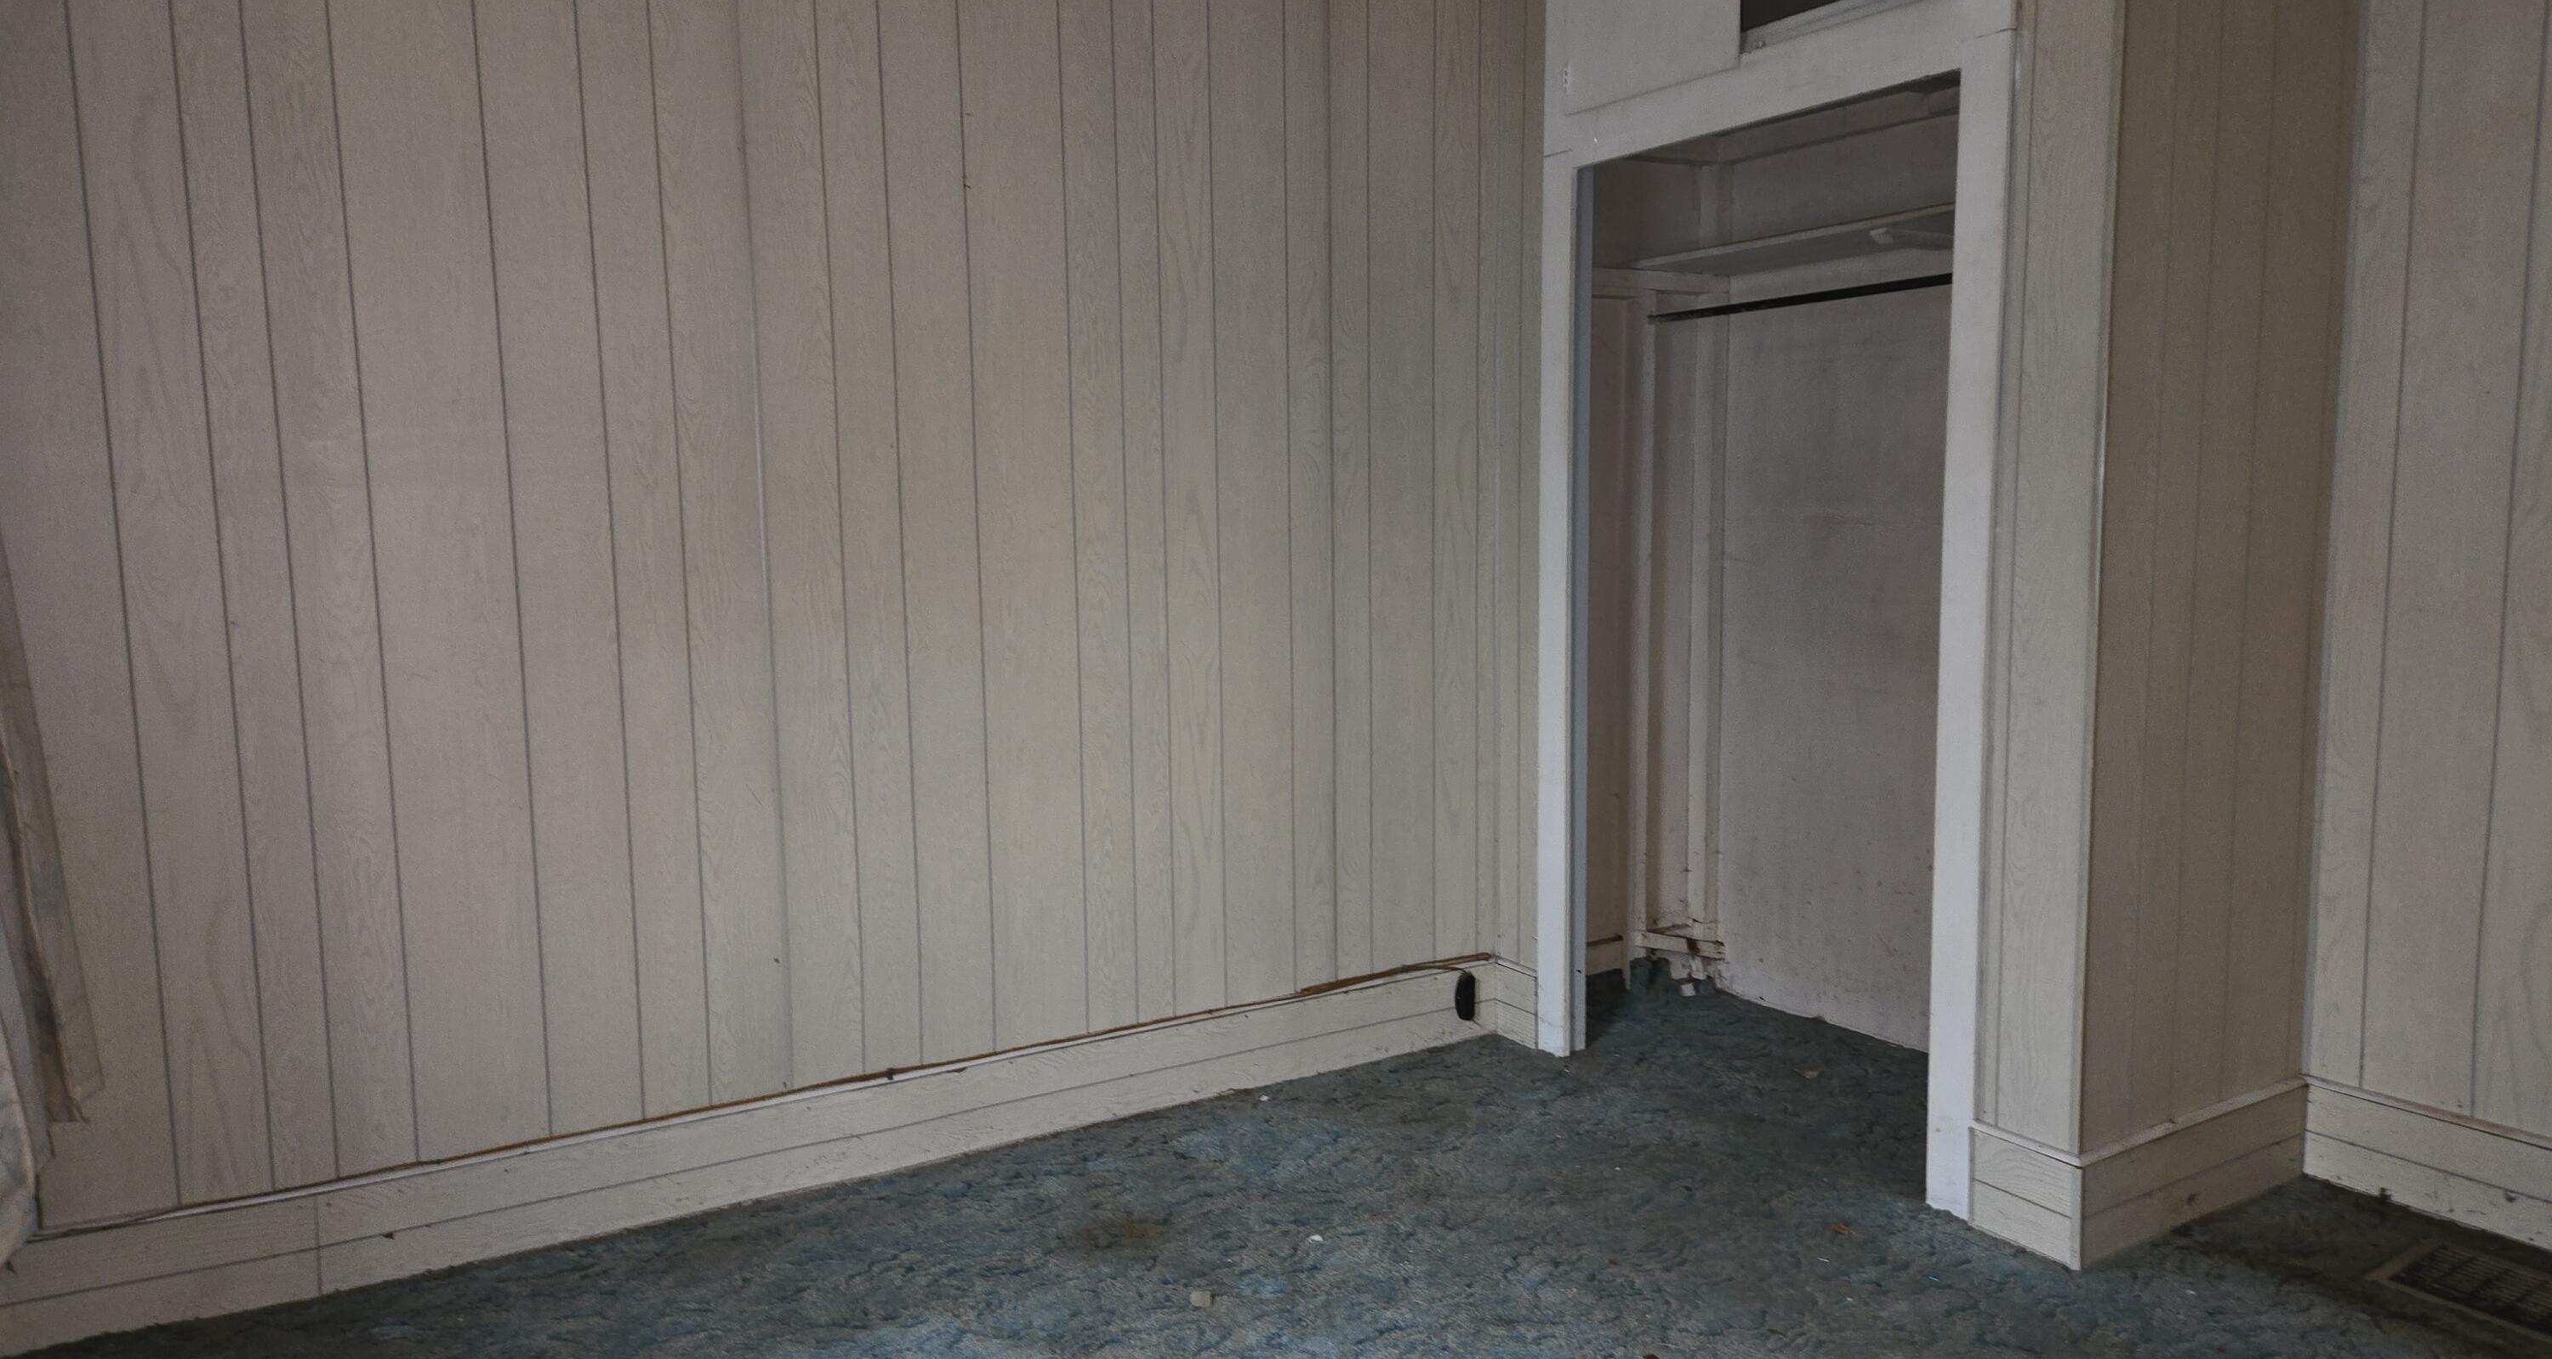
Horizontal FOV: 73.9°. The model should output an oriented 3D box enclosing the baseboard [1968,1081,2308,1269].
[{"bbox_3d":[1.544,0.843,3.011,0.661,0.181,0.207,-5,8,-30],"label":"baseboard"}]

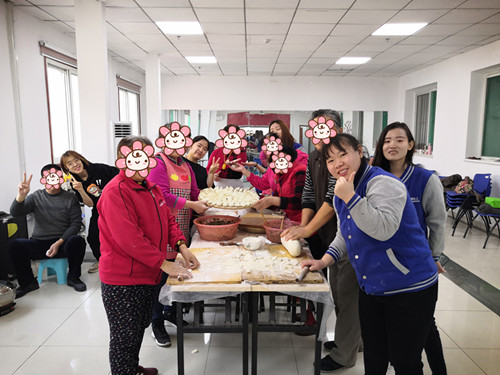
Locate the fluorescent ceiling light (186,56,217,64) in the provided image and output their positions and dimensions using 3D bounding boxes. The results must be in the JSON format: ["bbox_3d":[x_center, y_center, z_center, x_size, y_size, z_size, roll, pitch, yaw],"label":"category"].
[{"bbox_3d":[-0.952,-2.541,7.767,0.600,0.050,0.600,0,8,0],"label":"fluorescent ceiling light"}]

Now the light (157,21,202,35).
[{"bbox_3d":[-0.953,-2.208,5.390,0.600,0.050,0.600,0,8,0],"label":"light"}]

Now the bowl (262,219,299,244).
[{"bbox_3d":[0.249,0.330,2.874,0.300,0.112,0.300,0,8,0],"label":"bowl"}]

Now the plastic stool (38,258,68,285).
[{"bbox_3d":[-1.983,0.815,4.023,0.290,0.280,0.270,0,8,0],"label":"plastic stool"}]

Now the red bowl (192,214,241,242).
[{"bbox_3d":[-0.243,0.311,2.939,0.358,0.124,0.358,0,8,0],"label":"red bowl"}]

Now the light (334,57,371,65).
[{"bbox_3d":[2.048,-2.520,7.768,0.600,0.050,0.600,0,8,0],"label":"light"}]

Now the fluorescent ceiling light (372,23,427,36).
[{"bbox_3d":[2.047,-2.187,5.391,0.600,0.050,0.600,0,8,0],"label":"fluorescent ceiling light"}]

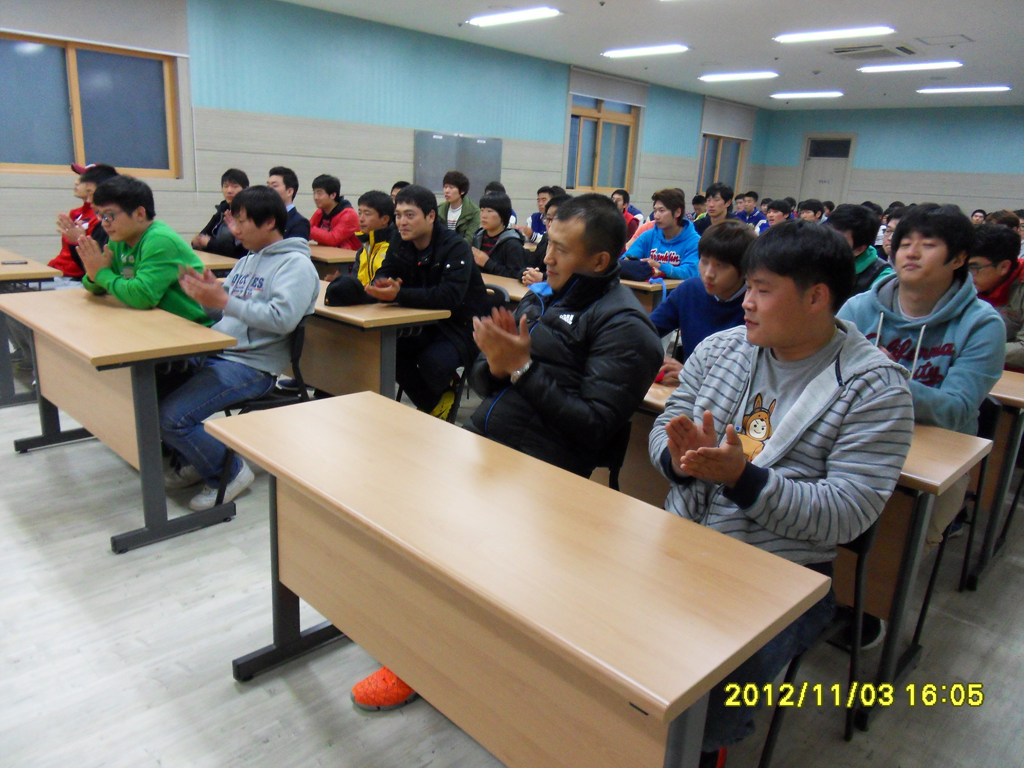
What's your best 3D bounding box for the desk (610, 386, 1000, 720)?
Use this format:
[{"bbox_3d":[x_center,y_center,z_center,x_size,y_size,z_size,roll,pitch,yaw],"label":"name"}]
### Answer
[{"bbox_3d":[0.615,0.390,2.259,1.307,0.720,0.480,18,22,41],"label":"desk"}]

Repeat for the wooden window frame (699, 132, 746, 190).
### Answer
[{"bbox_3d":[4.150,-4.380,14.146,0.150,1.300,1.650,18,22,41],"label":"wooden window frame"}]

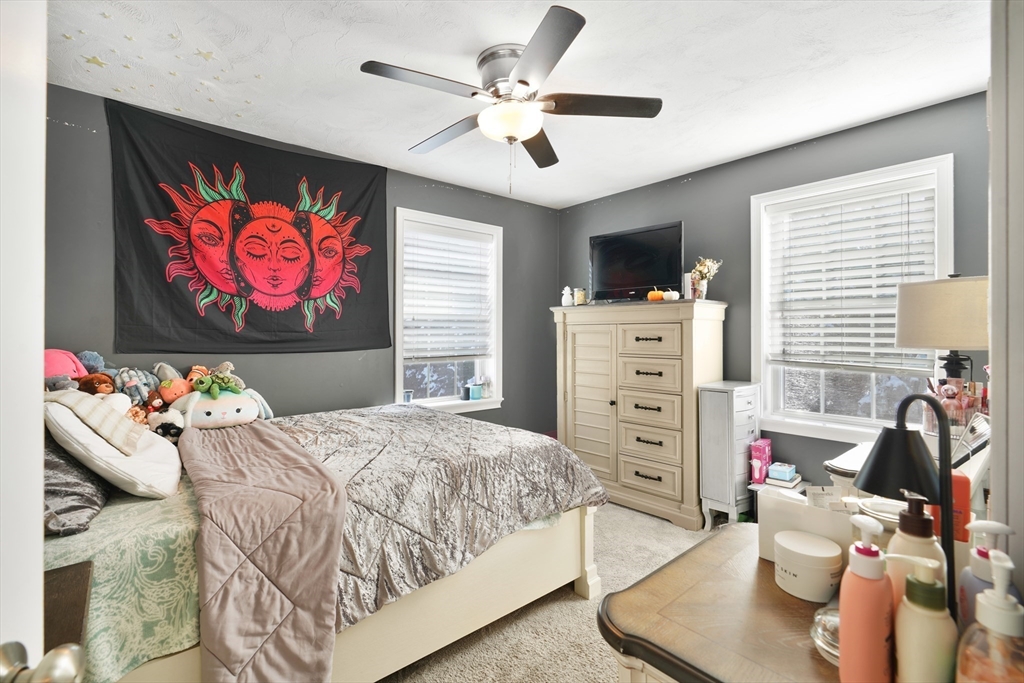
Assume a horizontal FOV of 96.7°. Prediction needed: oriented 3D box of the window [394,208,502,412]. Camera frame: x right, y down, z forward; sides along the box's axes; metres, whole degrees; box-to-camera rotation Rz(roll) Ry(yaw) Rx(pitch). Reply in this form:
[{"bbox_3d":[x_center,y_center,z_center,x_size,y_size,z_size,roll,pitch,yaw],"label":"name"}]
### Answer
[{"bbox_3d":[-0.480,-0.204,3.656,0.998,1.564,0.120,-1,1,-40],"label":"window"}]

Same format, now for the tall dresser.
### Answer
[{"bbox_3d":[0.915,0.455,3.490,0.448,1.456,1.283,-1,1,-40],"label":"tall dresser"}]

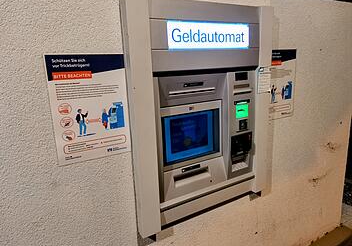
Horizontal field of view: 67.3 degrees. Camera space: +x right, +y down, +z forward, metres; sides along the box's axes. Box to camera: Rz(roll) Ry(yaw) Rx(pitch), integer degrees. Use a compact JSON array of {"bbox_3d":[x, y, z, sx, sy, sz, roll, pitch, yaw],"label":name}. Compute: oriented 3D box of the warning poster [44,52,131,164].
[{"bbox_3d":[-0.328,-0.056,1.046,0.297,0.420,0.008,-10,15,-30],"label":"warning poster"}]

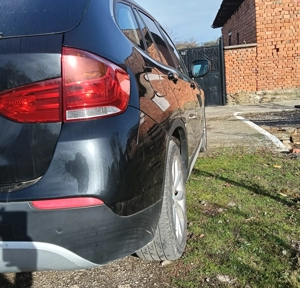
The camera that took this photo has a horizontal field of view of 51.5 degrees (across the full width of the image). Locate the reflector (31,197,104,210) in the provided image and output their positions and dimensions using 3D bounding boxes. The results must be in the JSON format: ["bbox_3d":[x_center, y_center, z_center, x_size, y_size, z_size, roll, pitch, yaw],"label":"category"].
[{"bbox_3d":[-0.239,0.171,0.910,0.213,0.029,0.030,-4,10,-1],"label":"reflector"}]

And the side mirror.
[{"bbox_3d":[0.560,-0.830,3.410,0.212,0.185,0.140,-2,10,13],"label":"side mirror"}]

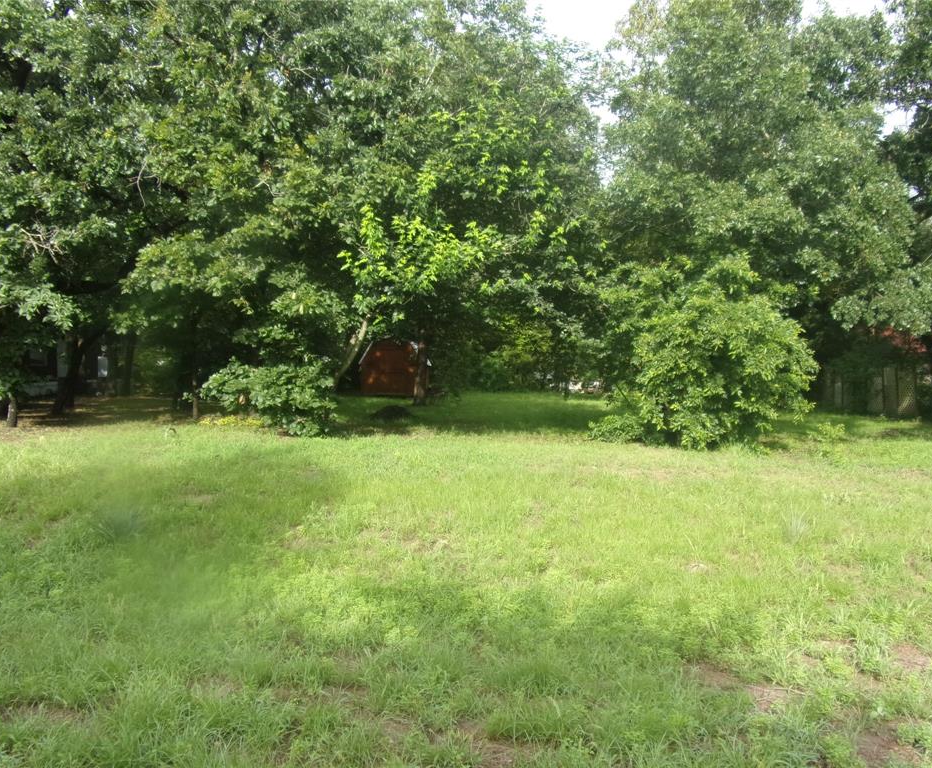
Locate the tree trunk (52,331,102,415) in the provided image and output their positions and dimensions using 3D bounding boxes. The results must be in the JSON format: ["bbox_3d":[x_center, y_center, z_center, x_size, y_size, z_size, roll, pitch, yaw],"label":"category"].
[{"bbox_3d":[-12.038,-0.356,22.000,1.450,2.600,0.800,0,2,0],"label":"tree trunk"}]

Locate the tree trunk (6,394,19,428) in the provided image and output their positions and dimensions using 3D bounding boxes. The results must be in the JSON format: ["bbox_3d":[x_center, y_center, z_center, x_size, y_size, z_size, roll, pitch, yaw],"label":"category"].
[{"bbox_3d":[-10.986,0.666,17.200,0.270,0.840,0.270,0,2,0],"label":"tree trunk"}]

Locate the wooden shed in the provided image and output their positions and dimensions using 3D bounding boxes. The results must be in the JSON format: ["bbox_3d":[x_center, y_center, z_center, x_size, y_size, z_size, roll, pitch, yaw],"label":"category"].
[{"bbox_3d":[-3.424,-0.814,34.000,3.200,2.750,3.900,0,2,0],"label":"wooden shed"}]

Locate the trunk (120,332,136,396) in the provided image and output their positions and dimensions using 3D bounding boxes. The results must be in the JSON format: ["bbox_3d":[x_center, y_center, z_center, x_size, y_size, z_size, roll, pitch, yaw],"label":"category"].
[{"bbox_3d":[-15.234,-0.879,32.000,0.600,2.900,0.550,0,2,0],"label":"trunk"}]

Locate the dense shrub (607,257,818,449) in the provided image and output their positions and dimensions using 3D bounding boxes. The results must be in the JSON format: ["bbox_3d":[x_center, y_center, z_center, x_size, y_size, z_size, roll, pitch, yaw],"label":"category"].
[{"bbox_3d":[4.965,-0.634,14.300,4.200,3.800,3.600,0,2,0],"label":"dense shrub"}]

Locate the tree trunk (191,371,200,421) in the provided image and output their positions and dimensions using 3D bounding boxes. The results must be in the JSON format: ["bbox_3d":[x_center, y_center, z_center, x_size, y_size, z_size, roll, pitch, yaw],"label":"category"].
[{"bbox_3d":[-7.467,0.317,19.600,0.200,1.380,0.200,0,2,0],"label":"tree trunk"}]

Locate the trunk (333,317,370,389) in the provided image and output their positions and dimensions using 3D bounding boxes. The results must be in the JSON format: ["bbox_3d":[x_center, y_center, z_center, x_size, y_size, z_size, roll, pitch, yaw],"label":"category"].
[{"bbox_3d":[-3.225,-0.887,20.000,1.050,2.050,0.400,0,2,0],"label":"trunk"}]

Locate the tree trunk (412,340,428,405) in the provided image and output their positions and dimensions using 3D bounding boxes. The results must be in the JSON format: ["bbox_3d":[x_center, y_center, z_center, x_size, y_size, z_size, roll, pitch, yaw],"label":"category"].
[{"bbox_3d":[-1.730,-0.437,27.000,0.500,2.450,0.450,0,2,0],"label":"tree trunk"}]

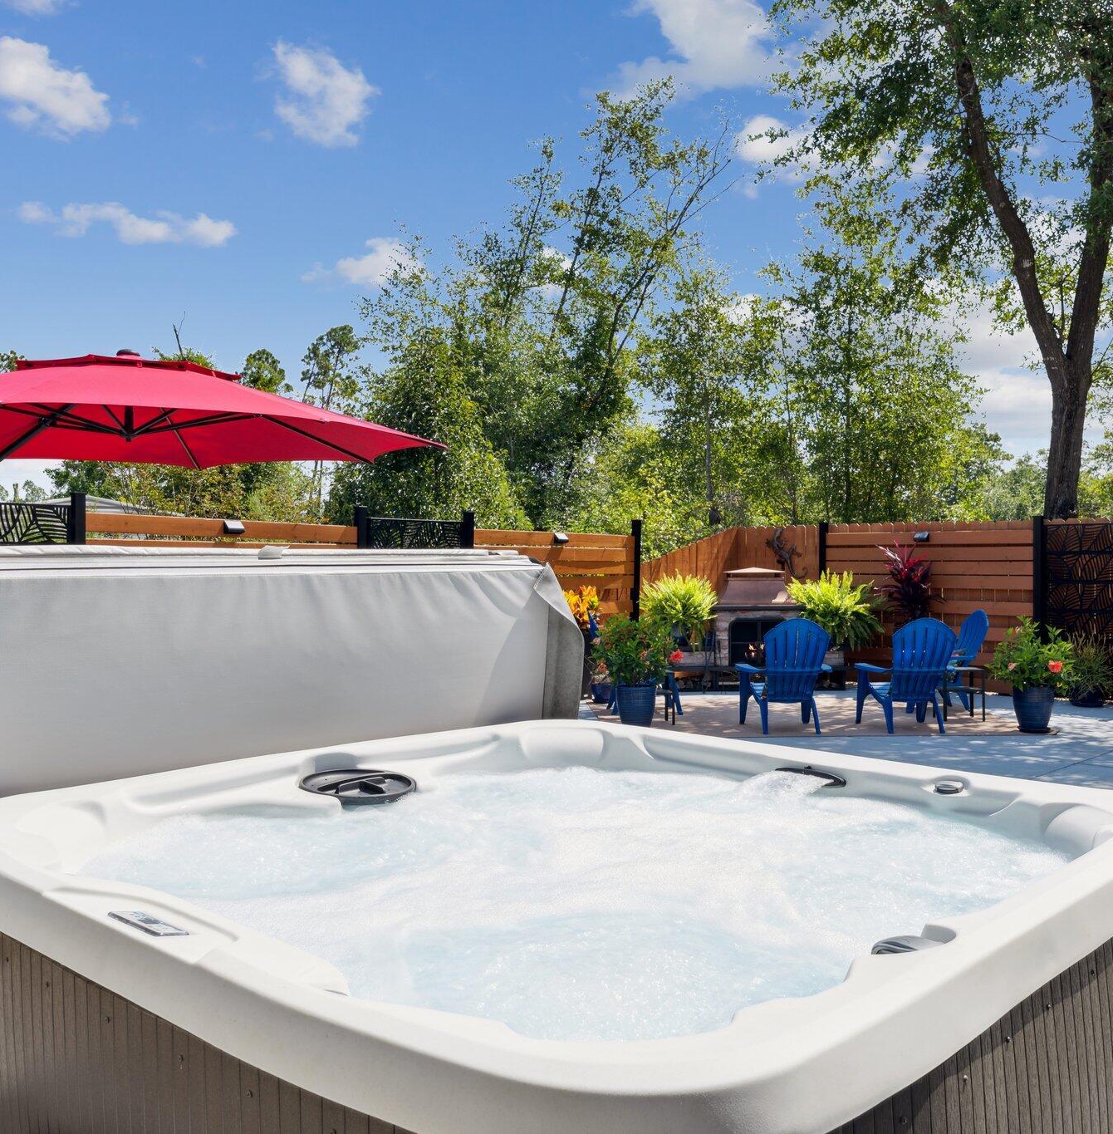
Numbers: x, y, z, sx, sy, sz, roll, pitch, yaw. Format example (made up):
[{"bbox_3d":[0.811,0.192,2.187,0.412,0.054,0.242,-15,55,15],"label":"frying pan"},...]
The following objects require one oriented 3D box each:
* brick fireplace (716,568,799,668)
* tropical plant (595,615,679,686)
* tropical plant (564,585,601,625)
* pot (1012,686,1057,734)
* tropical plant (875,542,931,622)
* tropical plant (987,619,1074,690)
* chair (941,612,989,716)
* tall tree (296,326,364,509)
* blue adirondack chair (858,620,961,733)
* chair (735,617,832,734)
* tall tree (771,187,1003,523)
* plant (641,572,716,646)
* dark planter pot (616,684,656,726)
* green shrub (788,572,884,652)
[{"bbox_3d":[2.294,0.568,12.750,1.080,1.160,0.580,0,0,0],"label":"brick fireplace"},{"bbox_3d":[0.680,0.710,9.700,0.680,0.630,0.640,0,0,0],"label":"tropical plant"},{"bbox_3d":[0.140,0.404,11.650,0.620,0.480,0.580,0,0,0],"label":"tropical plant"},{"bbox_3d":[4.018,1.187,9.530,0.360,0.375,0.360,0,0,0],"label":"pot"},{"bbox_3d":[3.747,0.172,12.200,0.610,0.860,0.600,0,0,0],"label":"tropical plant"},{"bbox_3d":[3.991,0.739,9.550,0.740,0.610,0.700,0,0,0],"label":"tropical plant"},{"bbox_3d":[3.570,0.877,10.720,0.860,0.950,0.750,0,0,-7],"label":"chair"},{"bbox_3d":[-10.000,-4.810,50.000,3.200,11.700,3.200,0,0,0],"label":"tall tree"},{"bbox_3d":[2.975,0.905,9.650,0.750,0.945,0.860,0,0,-5],"label":"blue adirondack chair"},{"bbox_3d":[1.940,0.905,9.620,0.750,0.945,0.860,0,0,-4],"label":"chair"},{"bbox_3d":[5.230,-2.348,18.000,3.700,7.300,3.600,0,0,0],"label":"tall tree"},{"bbox_3d":[1.364,0.467,12.650,0.860,0.790,0.820,0,0,0],"label":"plant"},{"bbox_3d":[0.686,1.190,9.750,0.340,0.370,0.340,0,0,0],"label":"dark planter pot"},{"bbox_3d":[3.082,0.485,12.550,1.020,0.880,0.920,0,0,0],"label":"green shrub"}]

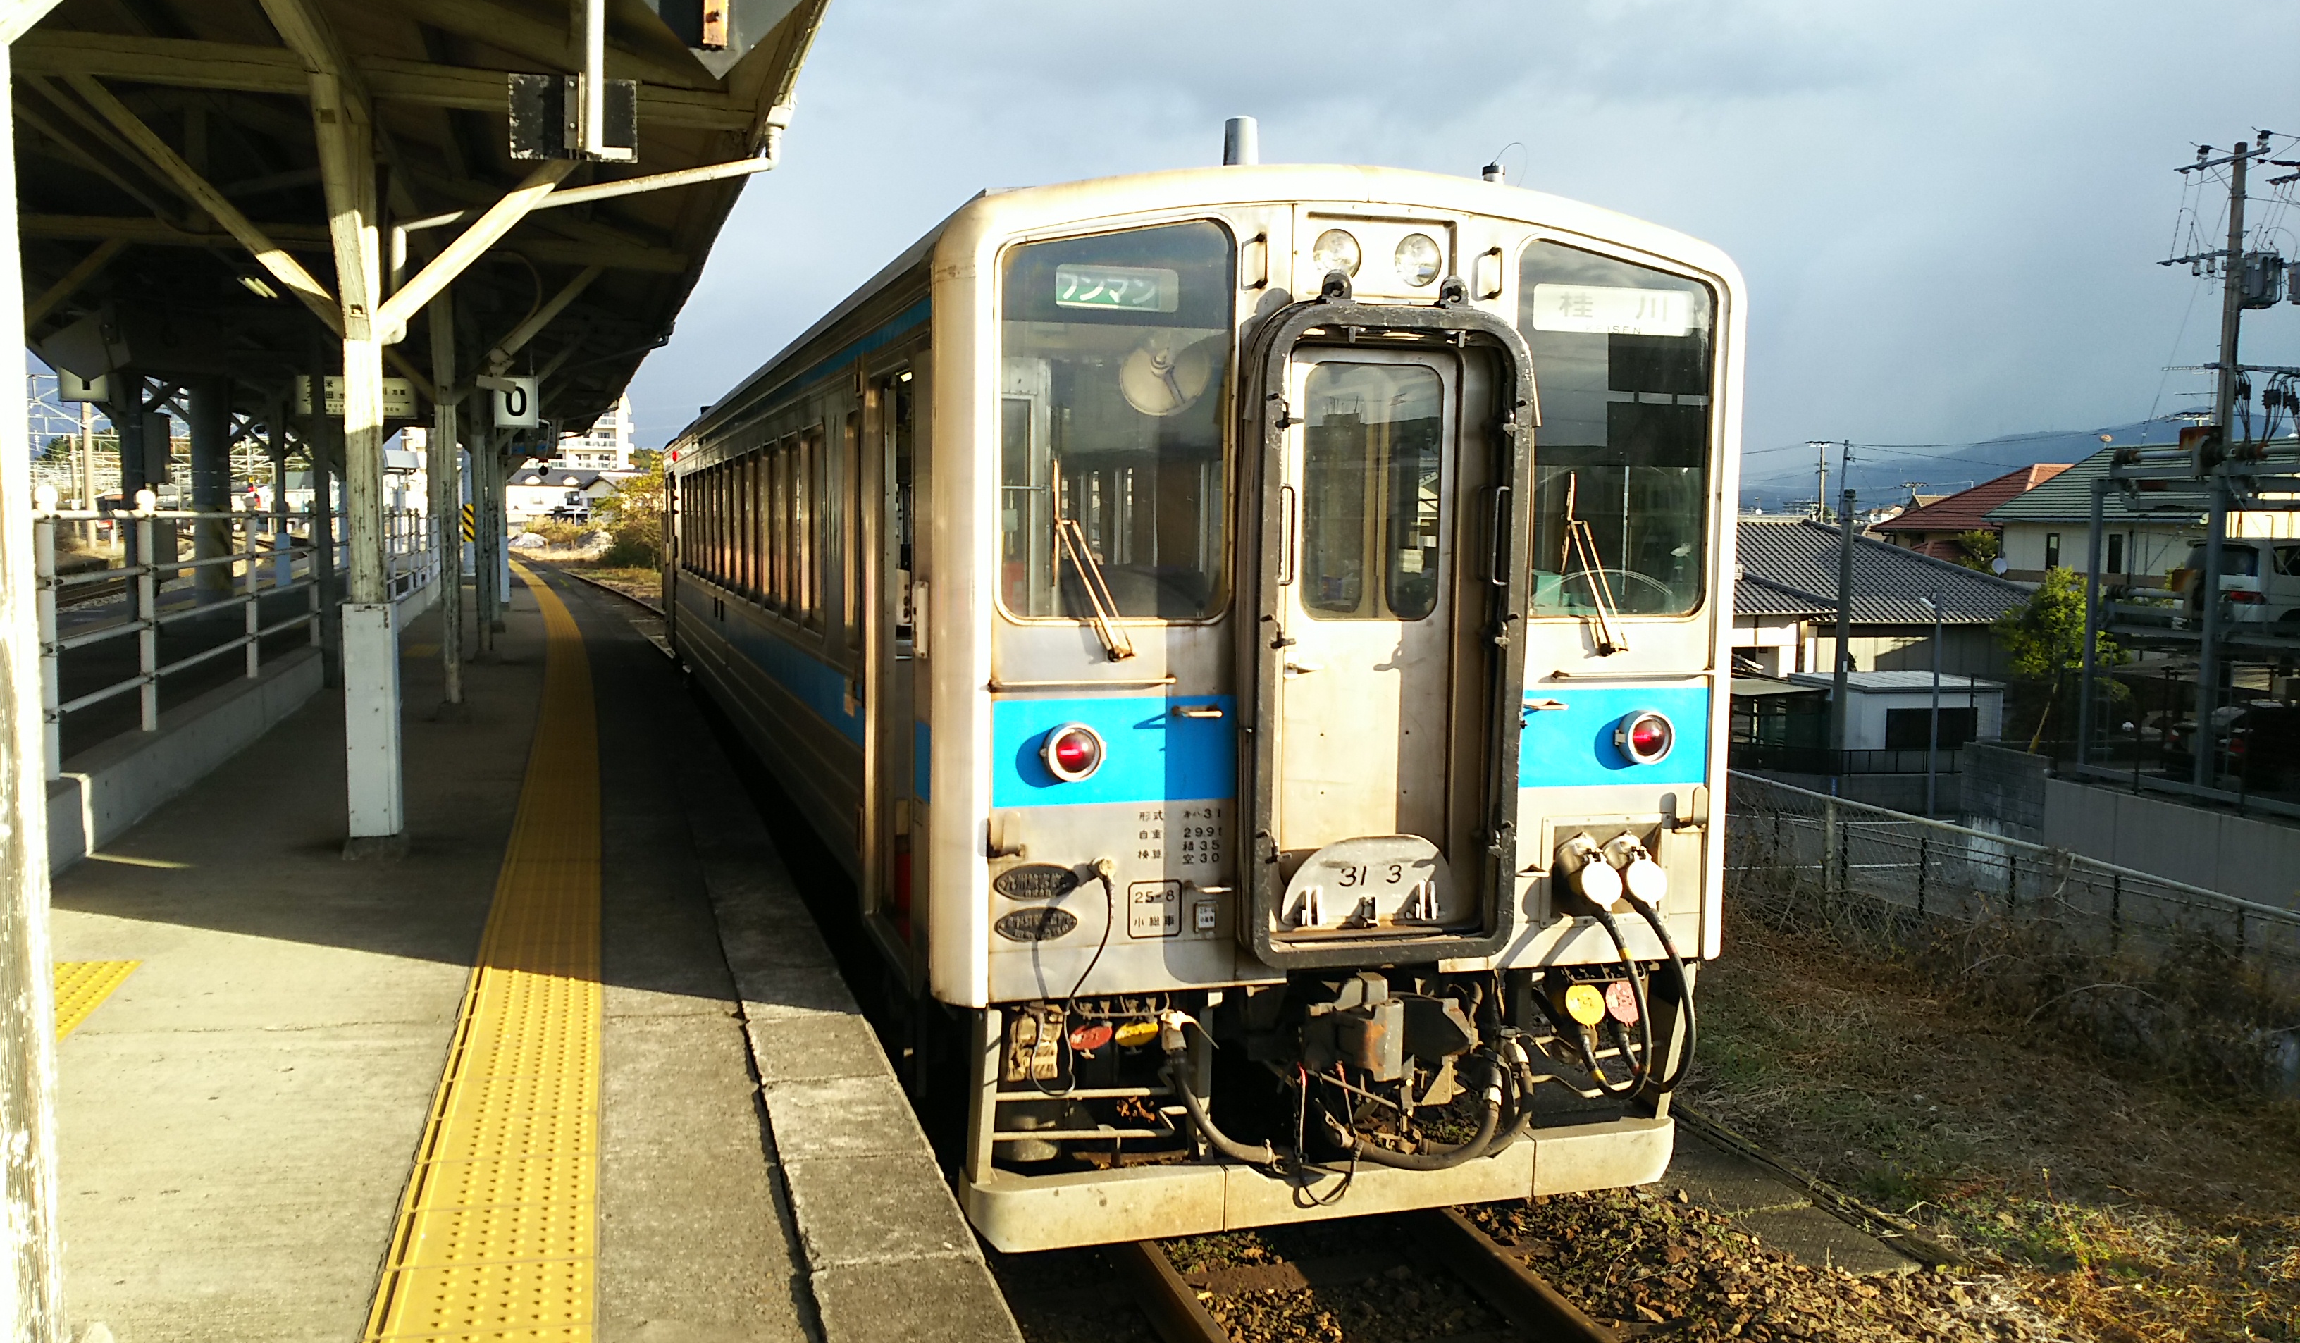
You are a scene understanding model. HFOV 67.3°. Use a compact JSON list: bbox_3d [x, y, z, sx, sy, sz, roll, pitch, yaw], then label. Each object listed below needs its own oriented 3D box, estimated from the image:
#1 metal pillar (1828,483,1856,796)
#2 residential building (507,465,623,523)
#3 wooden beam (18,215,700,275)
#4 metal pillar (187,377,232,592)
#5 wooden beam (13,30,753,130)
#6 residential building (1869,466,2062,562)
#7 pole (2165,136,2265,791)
[{"bbox_3d":[14.006,-0.565,35.067,0.250,6.500,0.250,-1,5,-19],"label":"metal pillar"},{"bbox_3d":[-55.443,-16.217,163.256,10.700,6.200,8.500,0,5,-9],"label":"residential building"},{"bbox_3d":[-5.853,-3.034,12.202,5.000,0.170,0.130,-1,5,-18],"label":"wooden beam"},{"bbox_3d":[-12.446,-2.305,22.897,0.470,3.250,0.470,-1,5,-19],"label":"metal pillar"},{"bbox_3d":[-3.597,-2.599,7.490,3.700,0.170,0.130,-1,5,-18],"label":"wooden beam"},{"bbox_3d":[31.482,-3.346,62.918,9.200,8.200,8.000,-3,6,-38],"label":"residential building"},{"bbox_3d":[19.067,-3.698,30.783,0.800,11.900,1.800,-2,5,-24],"label":"pole"}]

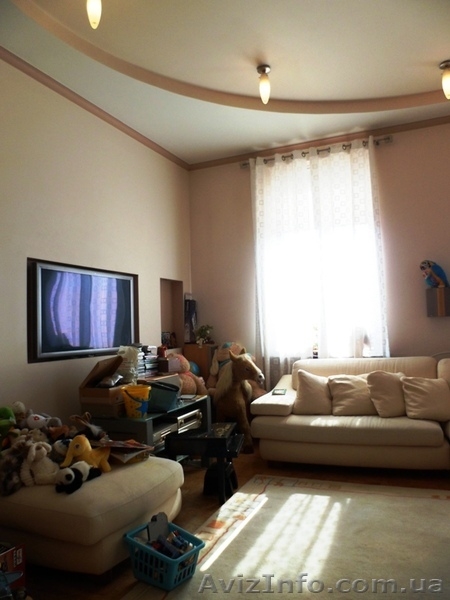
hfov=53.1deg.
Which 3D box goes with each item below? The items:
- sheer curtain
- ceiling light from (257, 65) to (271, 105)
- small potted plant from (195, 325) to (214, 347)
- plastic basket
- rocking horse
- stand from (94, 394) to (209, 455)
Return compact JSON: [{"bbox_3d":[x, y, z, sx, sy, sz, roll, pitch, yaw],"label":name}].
[{"bbox_3d":[0.980,-0.137,4.814,1.400,3.020,0.140,-3,-3,24],"label":"sheer curtain"},{"bbox_3d":[0.330,-1.771,3.723,0.108,0.305,0.108,-1,-3,0],"label":"ceiling light"},{"bbox_3d":[-0.234,0.406,5.150,0.220,0.240,0.220,-1,-3,0],"label":"small potted plant"},{"bbox_3d":[-0.287,1.241,2.173,0.360,0.184,0.225,-4,-4,42],"label":"plastic basket"},{"bbox_3d":[0.125,0.950,4.455,0.400,0.960,0.820,-1,-3,-13],"label":"rocking horse"},{"bbox_3d":[-0.588,1.169,3.909,0.520,0.508,1.050,-3,-3,24],"label":"stand"}]

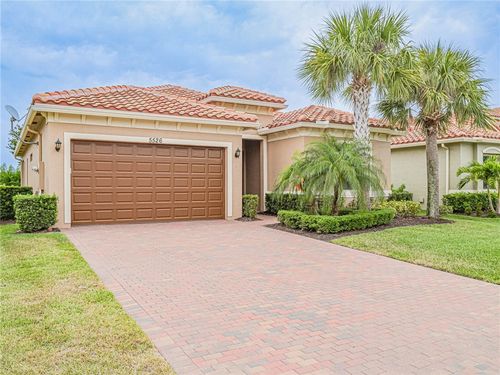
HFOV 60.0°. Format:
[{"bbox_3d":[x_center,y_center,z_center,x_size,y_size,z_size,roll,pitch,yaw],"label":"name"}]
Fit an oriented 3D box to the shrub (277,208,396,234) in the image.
[{"bbox_3d":[3.387,1.001,14.596,4.600,0.450,3.200,0,0,-29],"label":"shrub"}]

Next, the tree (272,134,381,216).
[{"bbox_3d":[2.471,-0.169,13.300,3.200,2.650,3.200,0,0,0],"label":"tree"}]

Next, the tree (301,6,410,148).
[{"bbox_3d":[3.705,-2.470,14.791,3.900,7.200,3.900,0,0,-29],"label":"tree"}]

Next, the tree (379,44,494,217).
[{"bbox_3d":[7.168,-2.253,16.691,4.300,6.750,4.300,0,0,-29],"label":"tree"}]

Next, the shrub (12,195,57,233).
[{"bbox_3d":[-5.664,0.676,11.417,1.020,0.940,0.900,0,0,-29],"label":"shrub"}]

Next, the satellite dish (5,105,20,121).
[{"bbox_3d":[-7.838,-2.475,14.300,0.500,0.520,0.600,0,0,0],"label":"satellite dish"}]

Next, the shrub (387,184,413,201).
[{"bbox_3d":[5.969,0.490,17.302,0.950,1.100,0.900,0,0,-29],"label":"shrub"}]

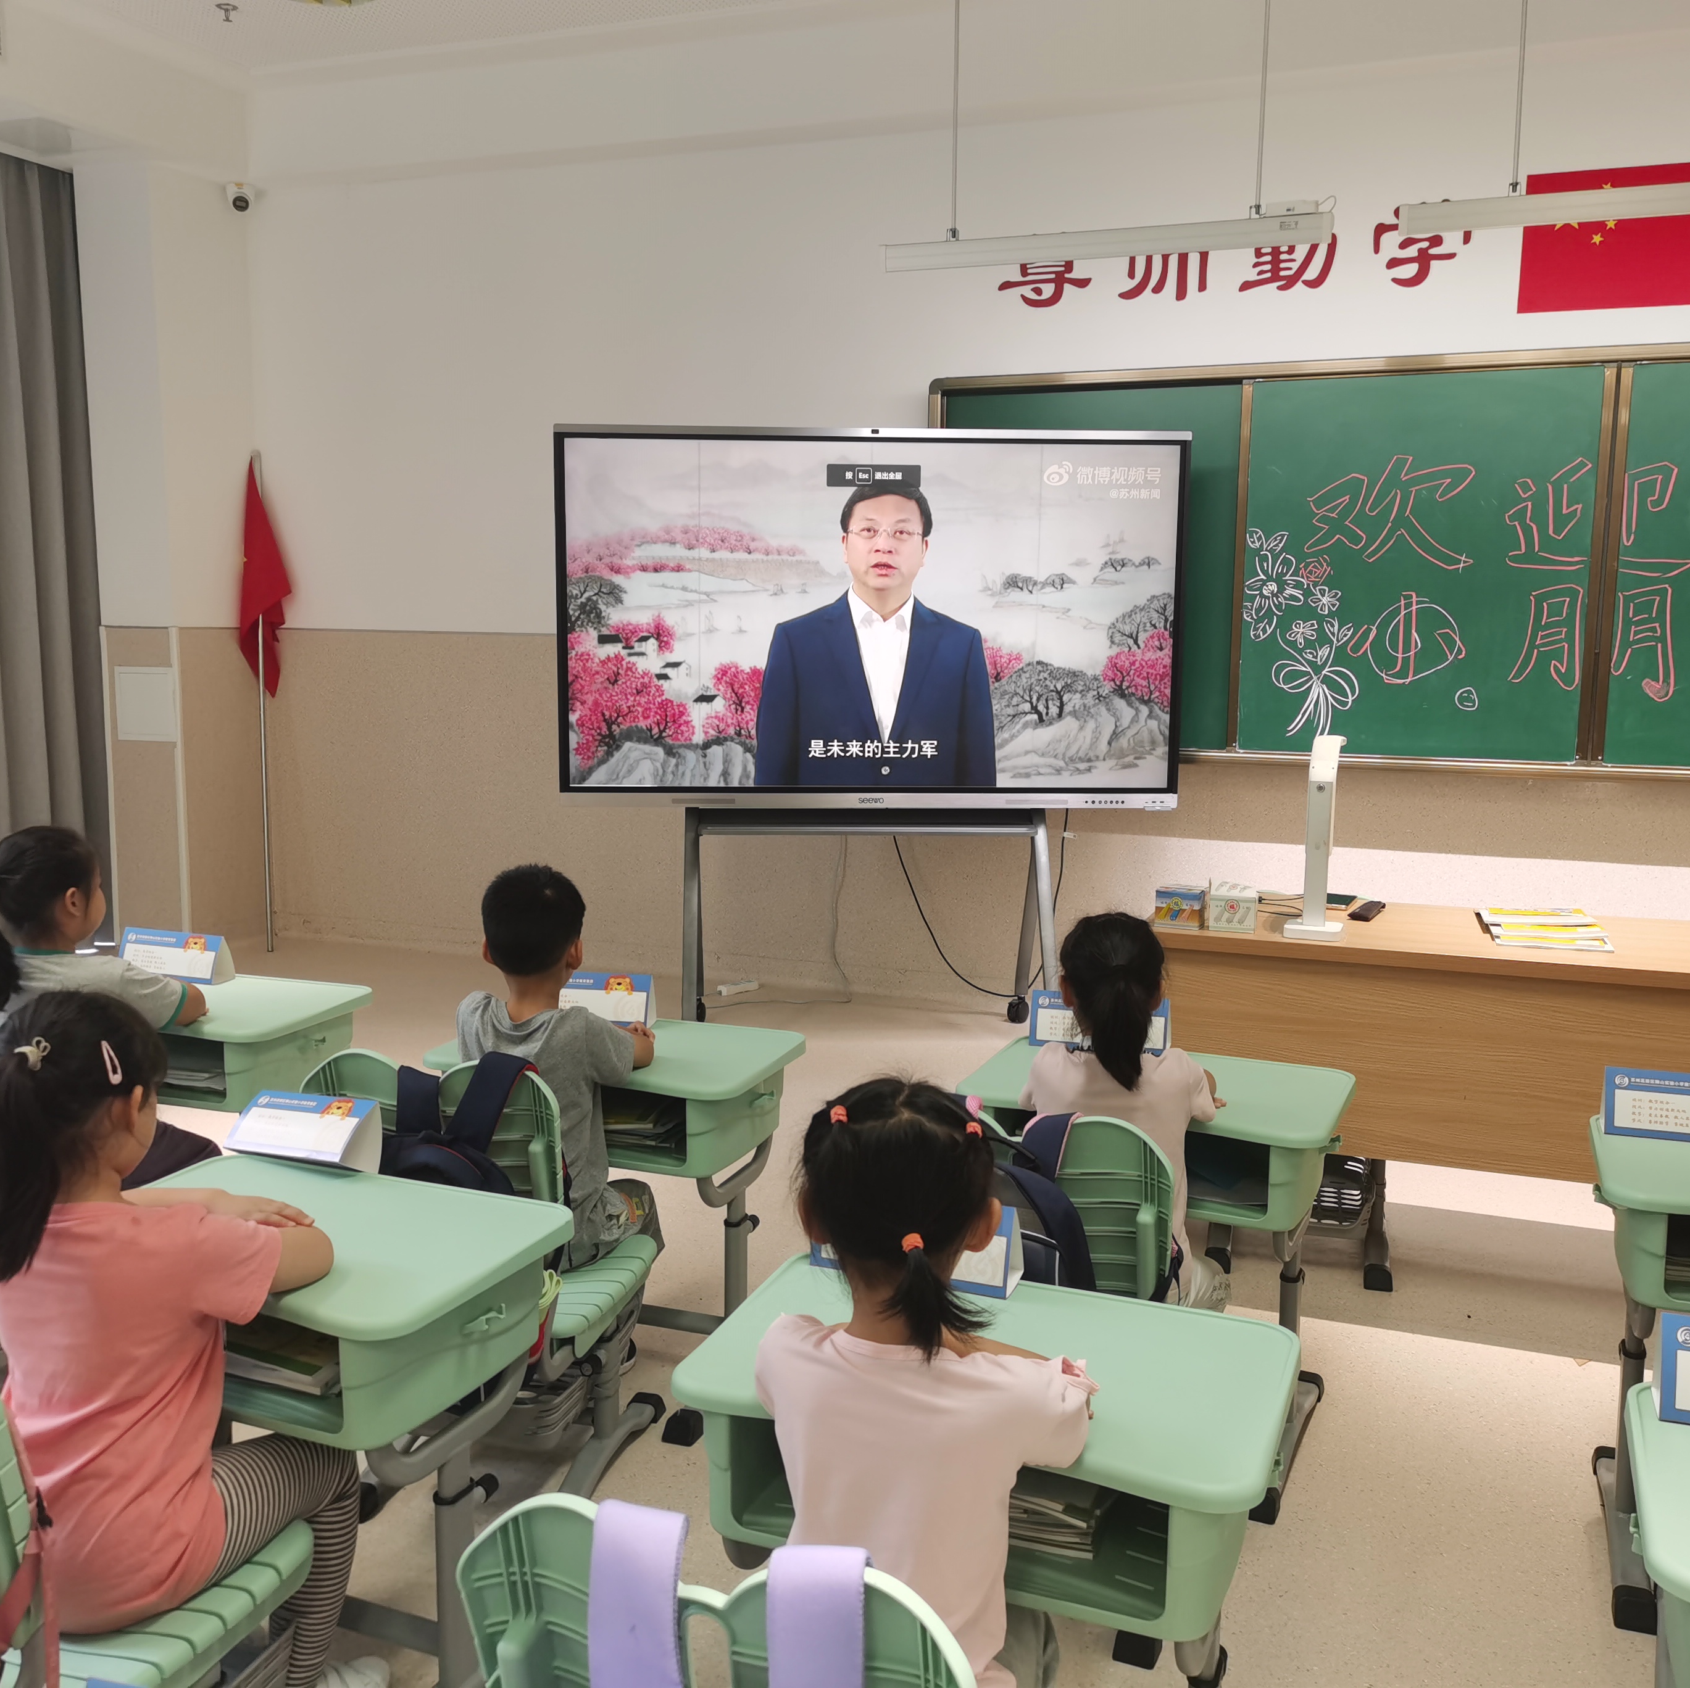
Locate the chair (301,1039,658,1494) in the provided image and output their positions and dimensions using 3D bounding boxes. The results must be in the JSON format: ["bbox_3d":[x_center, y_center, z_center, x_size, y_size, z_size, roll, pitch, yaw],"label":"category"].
[{"bbox_3d":[-0.531,0.656,2.813,0.455,0.760,0.540,3,8,19],"label":"chair"}]

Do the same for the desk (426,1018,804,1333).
[{"bbox_3d":[-0.397,0.654,3.156,0.600,0.596,0.450,4,8,23],"label":"desk"}]

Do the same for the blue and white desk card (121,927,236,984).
[{"bbox_3d":[-1.436,0.237,3.768,0.252,0.097,0.076,3,8,19],"label":"blue and white desk card"}]

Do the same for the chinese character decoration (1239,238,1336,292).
[{"bbox_3d":[1.379,-1.859,5.489,0.300,0.262,0.020,4,8,22],"label":"chinese character decoration"}]

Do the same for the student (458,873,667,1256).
[{"bbox_3d":[-0.472,0.502,2.878,0.370,0.970,0.530,4,8,23],"label":"student"}]

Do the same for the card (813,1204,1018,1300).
[{"bbox_3d":[0.089,0.476,2.153,0.252,0.097,0.076,3,8,22],"label":"card"}]

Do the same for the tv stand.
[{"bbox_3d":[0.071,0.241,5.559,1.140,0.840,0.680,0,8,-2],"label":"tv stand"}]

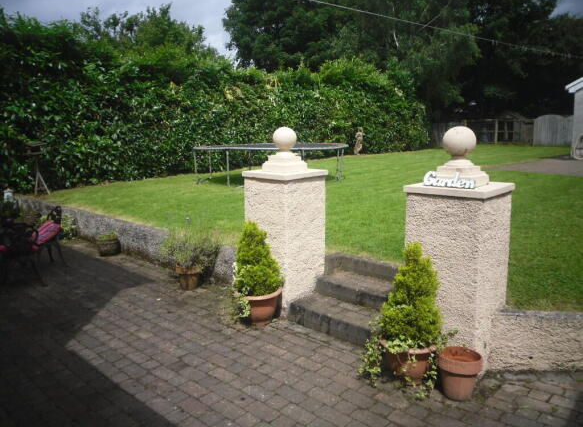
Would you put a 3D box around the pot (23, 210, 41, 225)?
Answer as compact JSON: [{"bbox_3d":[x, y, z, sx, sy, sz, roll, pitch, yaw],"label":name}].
[{"bbox_3d":[-4.559,0.081,8.255,0.309,0.244,0.309,-7,12,-29],"label":"pot"}]

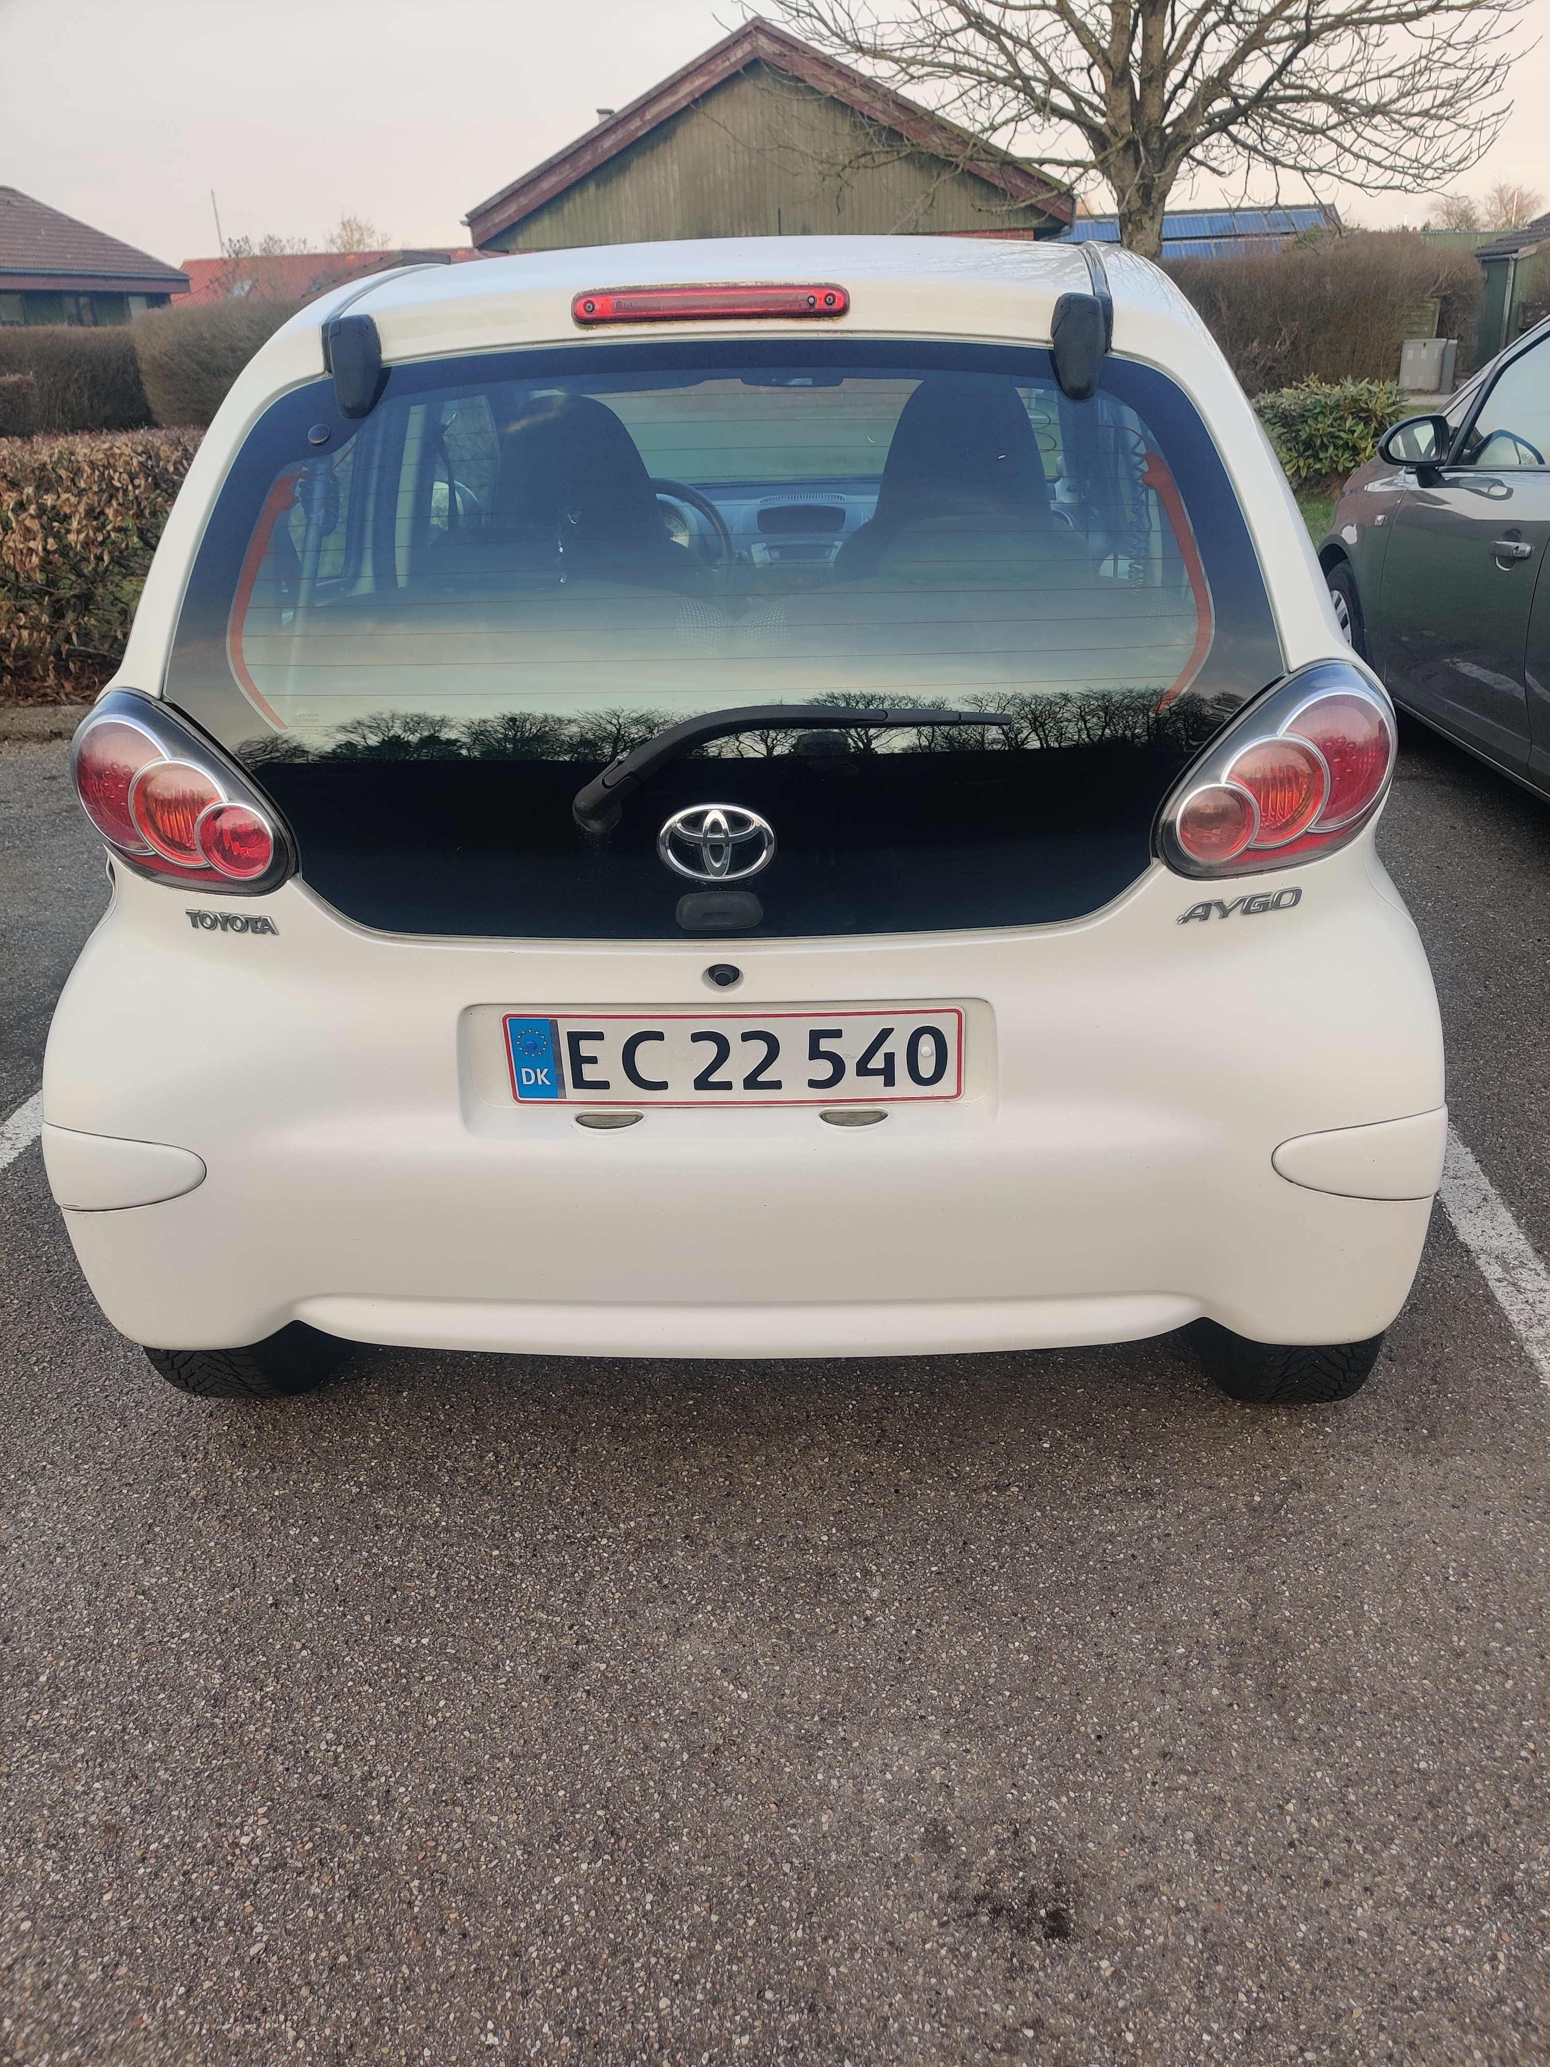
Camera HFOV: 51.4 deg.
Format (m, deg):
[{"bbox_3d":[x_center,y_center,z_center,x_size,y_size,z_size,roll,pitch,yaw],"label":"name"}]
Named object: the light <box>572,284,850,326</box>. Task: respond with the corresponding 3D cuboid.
[{"bbox_3d":[-0.066,-0.753,1.665,0.287,0.042,0.032,-1,9,2],"label":"light"}]

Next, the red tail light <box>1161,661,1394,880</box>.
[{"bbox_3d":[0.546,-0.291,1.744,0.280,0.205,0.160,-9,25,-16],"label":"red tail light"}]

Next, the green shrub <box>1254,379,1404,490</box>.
[{"bbox_3d":[4.067,-4.423,12.036,1.400,0.800,1.200,-1,24,2],"label":"green shrub"}]

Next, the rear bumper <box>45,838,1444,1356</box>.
[{"bbox_3d":[-0.044,0.079,1.852,1.580,0.560,0.270,-1,24,2],"label":"rear bumper"}]

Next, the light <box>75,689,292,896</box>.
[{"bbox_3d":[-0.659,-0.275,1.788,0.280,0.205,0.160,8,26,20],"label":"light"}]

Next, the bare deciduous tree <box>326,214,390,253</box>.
[{"bbox_3d":[-18.877,-34.286,72.909,3.600,6.000,3.600,-1,24,2],"label":"bare deciduous tree"}]

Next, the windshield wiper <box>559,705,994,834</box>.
[{"bbox_3d":[0.014,-0.271,1.655,0.445,0.125,0.060,-1,9,2],"label":"windshield wiper"}]

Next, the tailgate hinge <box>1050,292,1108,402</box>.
[{"bbox_3d":[0.318,-0.720,1.690,0.055,0.115,0.045,-1,-1,2],"label":"tailgate hinge"}]

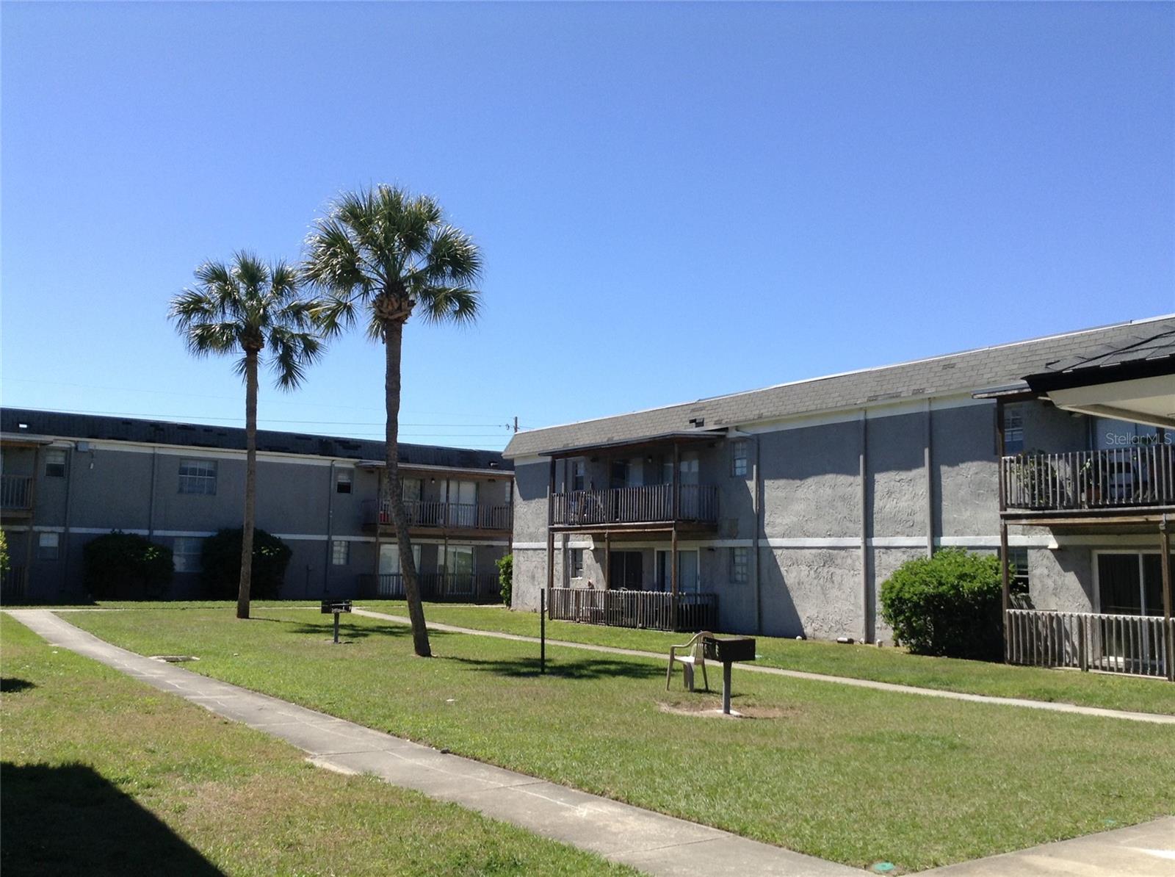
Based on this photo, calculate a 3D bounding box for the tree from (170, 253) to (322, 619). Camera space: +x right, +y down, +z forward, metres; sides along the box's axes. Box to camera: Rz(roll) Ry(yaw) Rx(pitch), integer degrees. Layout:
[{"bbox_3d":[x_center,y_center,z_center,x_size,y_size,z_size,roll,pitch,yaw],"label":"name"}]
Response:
[{"bbox_3d":[-9.402,-0.167,30.332,4.000,9.950,3.900,3,-7,-17],"label":"tree"}]

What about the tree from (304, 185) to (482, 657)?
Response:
[{"bbox_3d":[-3.755,-0.460,21.010,3.350,8.800,3.400,2,-7,-8],"label":"tree"}]

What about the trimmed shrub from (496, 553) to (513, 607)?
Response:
[{"bbox_3d":[-2.441,4.845,38.122,1.300,1.850,1.300,1,-6,-4],"label":"trimmed shrub"}]

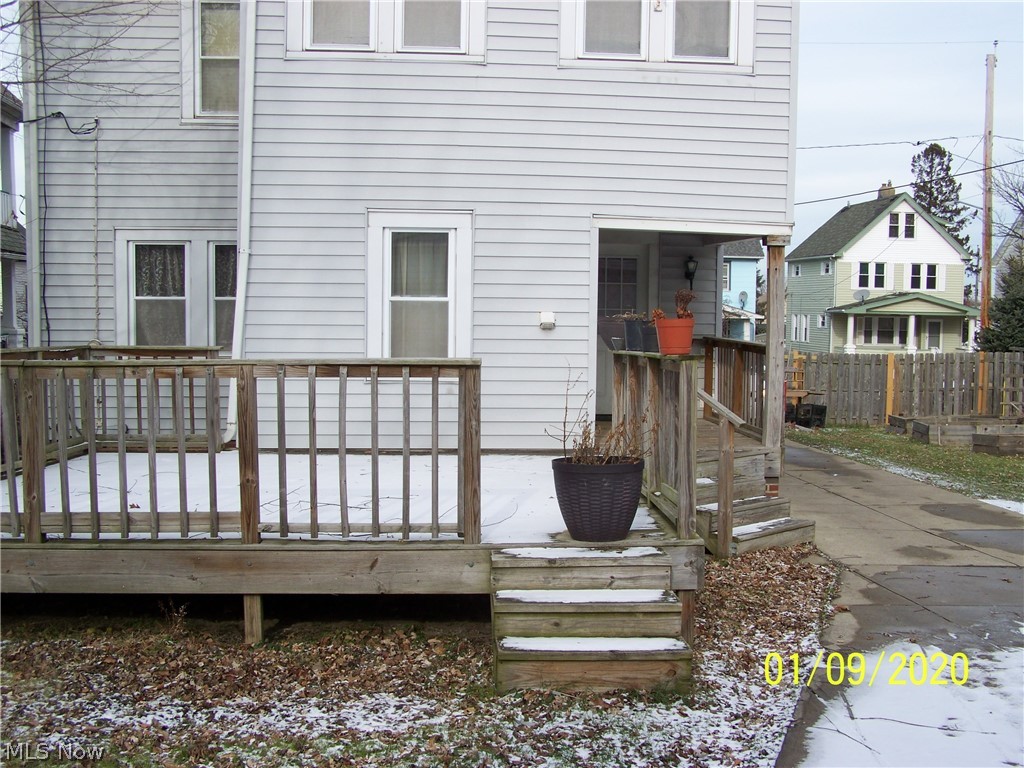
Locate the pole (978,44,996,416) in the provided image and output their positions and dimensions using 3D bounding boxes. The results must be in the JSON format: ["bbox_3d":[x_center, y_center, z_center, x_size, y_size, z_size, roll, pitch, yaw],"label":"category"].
[{"bbox_3d":[12.979,-4.104,30.657,0.280,10.080,0.280,0,4,-7],"label":"pole"}]

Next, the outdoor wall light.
[{"bbox_3d":[2.015,-1.246,12.620,0.135,0.385,0.190,0,4,-6],"label":"outdoor wall light"}]

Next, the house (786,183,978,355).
[{"bbox_3d":[20.722,-6.358,63.147,7.200,10.100,9.000,0,4,-7],"label":"house"}]

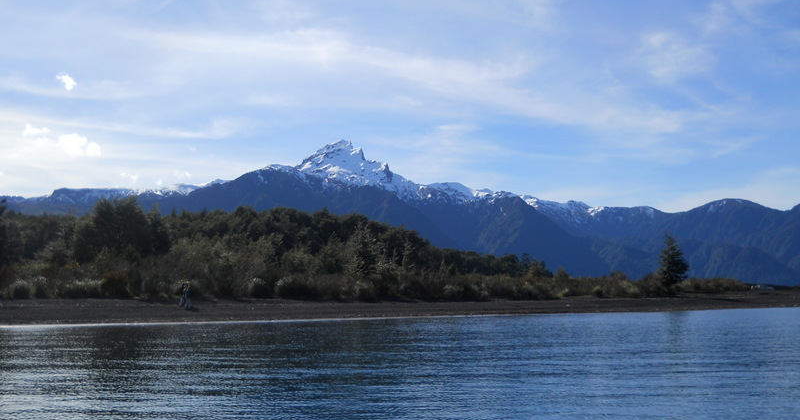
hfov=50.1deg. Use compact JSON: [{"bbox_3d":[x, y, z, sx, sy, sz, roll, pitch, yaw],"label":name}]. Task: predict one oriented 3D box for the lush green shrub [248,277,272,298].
[{"bbox_3d":[-10.604,5.891,65.000,1.800,1.700,1.750,0,-5,0],"label":"lush green shrub"}]

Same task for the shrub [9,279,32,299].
[{"bbox_3d":[-27.516,5.692,62.000,1.750,1.500,1.700,0,-5,0],"label":"shrub"}]

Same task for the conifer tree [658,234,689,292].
[{"bbox_3d":[28.146,5.557,88.000,3.100,6.200,3.100,0,-5,0],"label":"conifer tree"}]

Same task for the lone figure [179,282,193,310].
[{"bbox_3d":[-13.922,5.614,55.500,0.650,1.740,0.600,2,-6,-23],"label":"lone figure"}]

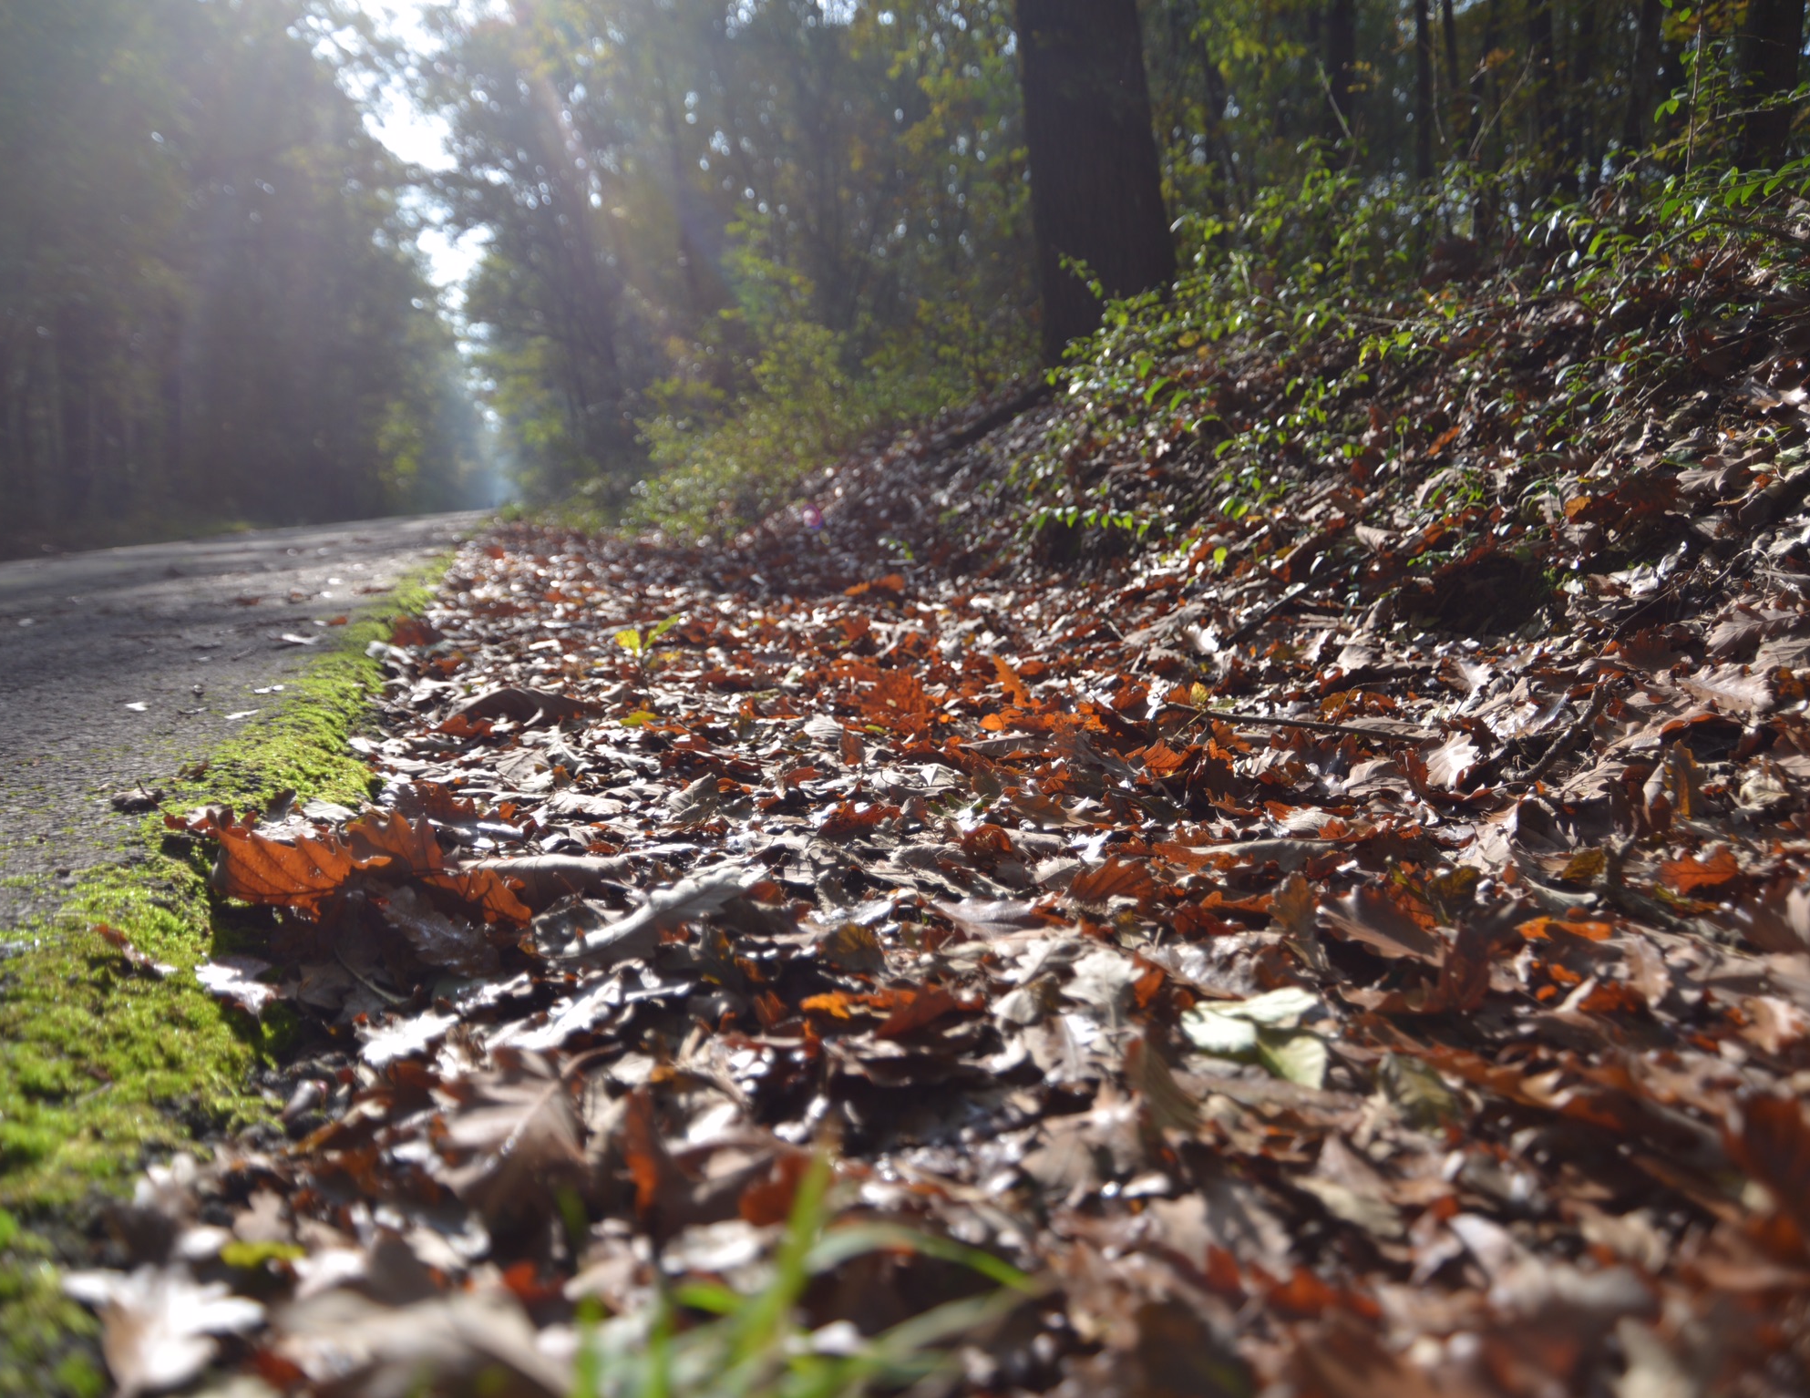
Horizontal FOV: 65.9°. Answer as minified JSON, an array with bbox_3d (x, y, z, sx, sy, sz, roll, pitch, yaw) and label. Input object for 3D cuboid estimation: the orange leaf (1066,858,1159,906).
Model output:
[{"bbox_3d":[0.171,0.148,1.140,0.075,0.027,0.060,0,7,0],"label":"orange leaf"}]

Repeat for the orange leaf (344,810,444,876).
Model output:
[{"bbox_3d":[-0.433,0.123,1.190,0.086,0.045,0.060,0,7,0],"label":"orange leaf"}]

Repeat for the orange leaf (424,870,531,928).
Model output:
[{"bbox_3d":[-0.349,0.162,1.140,0.089,0.034,0.060,0,7,0],"label":"orange leaf"}]

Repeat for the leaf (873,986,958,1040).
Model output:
[{"bbox_3d":[0.007,0.198,0.880,0.053,0.020,0.050,0,7,0],"label":"leaf"}]

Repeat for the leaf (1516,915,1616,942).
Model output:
[{"bbox_3d":[0.472,0.165,1.000,0.071,0.013,0.045,0,7,0],"label":"leaf"}]

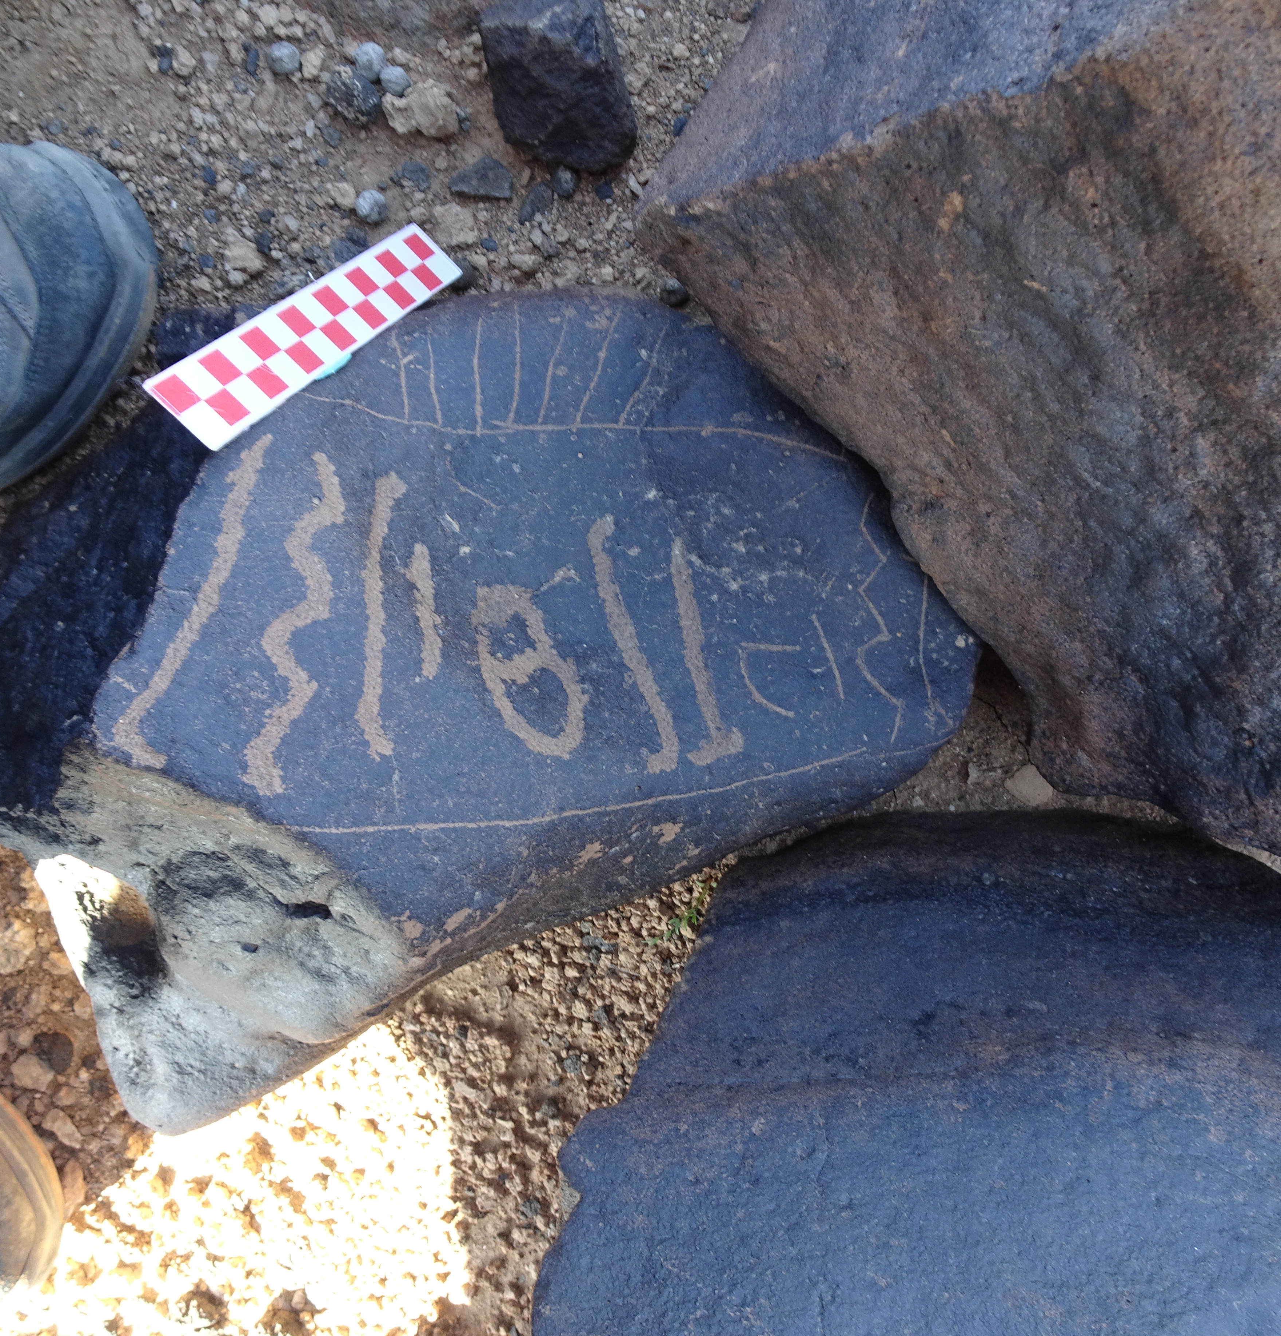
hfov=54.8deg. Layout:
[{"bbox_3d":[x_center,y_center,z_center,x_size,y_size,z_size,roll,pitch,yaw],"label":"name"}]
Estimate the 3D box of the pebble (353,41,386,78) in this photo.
[{"bbox_3d":[-0.108,-0.241,0.491,0.014,0.013,0.015,1,85,-17],"label":"pebble"}]

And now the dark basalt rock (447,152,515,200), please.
[{"bbox_3d":[-0.065,-0.199,0.501,0.026,0.011,0.016,16,81,-15],"label":"dark basalt rock"}]

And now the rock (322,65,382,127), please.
[{"bbox_3d":[-0.113,-0.225,0.486,0.024,0.017,0.019,44,75,-9],"label":"rock"}]

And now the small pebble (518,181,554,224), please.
[{"bbox_3d":[-0.043,-0.192,0.508,0.011,0.009,0.018,31,77,-12],"label":"small pebble"}]

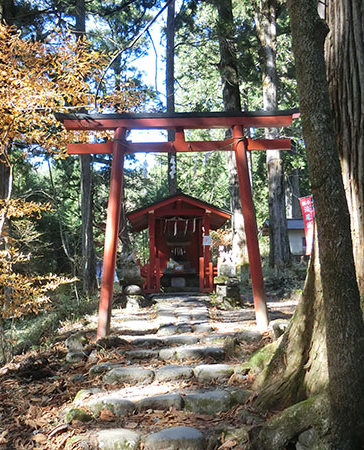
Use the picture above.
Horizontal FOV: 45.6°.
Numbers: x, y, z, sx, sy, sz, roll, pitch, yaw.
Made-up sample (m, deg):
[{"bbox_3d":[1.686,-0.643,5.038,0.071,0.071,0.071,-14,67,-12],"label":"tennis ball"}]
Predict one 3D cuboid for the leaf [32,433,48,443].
[{"bbox_3d":[-0.967,1.446,2.949,0.100,0.025,0.075,-1,-7,0],"label":"leaf"}]

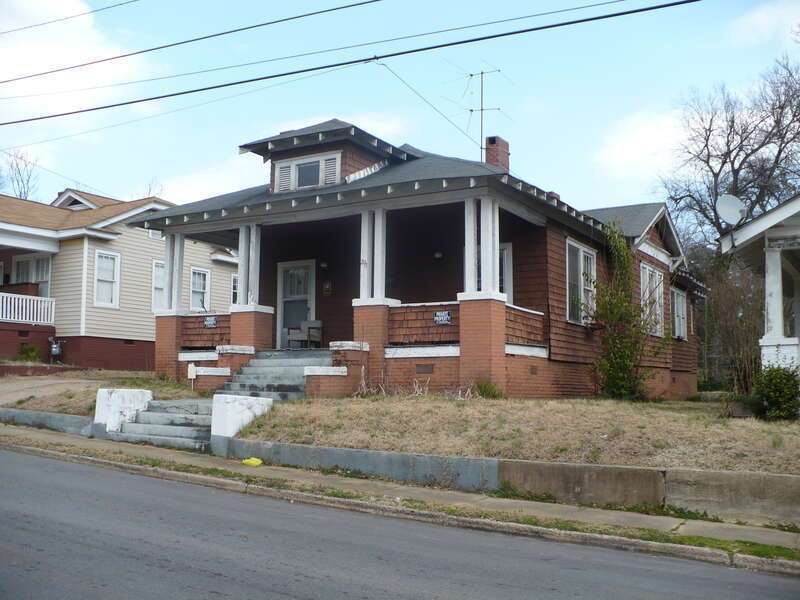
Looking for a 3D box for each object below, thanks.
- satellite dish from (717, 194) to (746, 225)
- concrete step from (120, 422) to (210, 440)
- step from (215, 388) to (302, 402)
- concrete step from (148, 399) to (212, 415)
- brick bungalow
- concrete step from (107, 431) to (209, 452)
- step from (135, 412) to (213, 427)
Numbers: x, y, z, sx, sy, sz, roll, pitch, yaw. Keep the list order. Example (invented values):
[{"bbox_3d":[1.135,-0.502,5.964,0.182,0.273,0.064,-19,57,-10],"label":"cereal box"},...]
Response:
[{"bbox_3d":[5.699,-1.539,14.700,0.470,0.520,0.320,2,-7,-20],"label":"satellite dish"},{"bbox_3d":[-3.787,2.209,14.460,2.290,0.175,0.320,-3,-7,29],"label":"concrete step"},{"bbox_3d":[-2.772,1.949,17.338,2.250,0.185,0.270,-3,-7,29],"label":"step"},{"bbox_3d":[-3.483,1.893,15.033,2.290,0.200,0.310,-3,-7,29],"label":"concrete step"},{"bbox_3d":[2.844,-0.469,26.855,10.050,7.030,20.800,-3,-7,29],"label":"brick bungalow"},{"bbox_3d":[-3.942,2.331,14.170,2.290,0.160,0.310,-3,-7,29],"label":"concrete step"},{"bbox_3d":[-3.632,2.056,14.752,2.290,0.195,0.310,-3,-7,29],"label":"step"}]

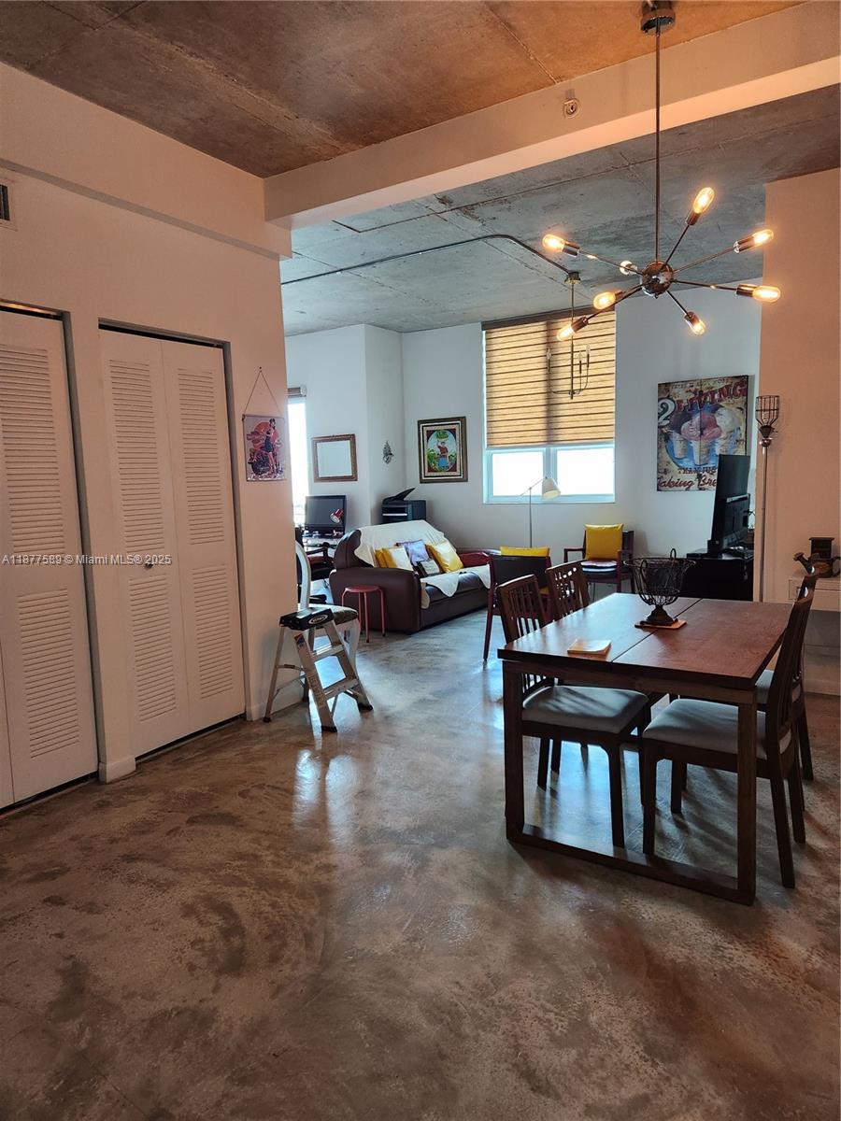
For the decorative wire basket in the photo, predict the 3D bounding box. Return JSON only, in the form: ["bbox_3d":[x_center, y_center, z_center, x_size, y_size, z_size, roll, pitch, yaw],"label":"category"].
[{"bbox_3d":[1.016,0.116,3.168,0.275,0.285,0.275,2,8,32],"label":"decorative wire basket"}]

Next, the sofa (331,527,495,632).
[{"bbox_3d":[0.004,0.086,7.649,1.010,0.905,1.880,2,8,32],"label":"sofa"}]

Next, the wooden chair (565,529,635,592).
[{"bbox_3d":[1.746,0.134,7.220,0.550,0.810,0.570,2,8,32],"label":"wooden chair"}]

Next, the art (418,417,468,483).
[{"bbox_3d":[0.267,-1.326,9.022,0.684,0.759,0.030,2,8,33],"label":"art"}]

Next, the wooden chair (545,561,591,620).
[{"bbox_3d":[0.926,0.503,3.492,0.510,0.950,0.430,2,8,32],"label":"wooden chair"}]

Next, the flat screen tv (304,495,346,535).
[{"bbox_3d":[-1.108,-0.520,8.648,0.600,0.450,0.160,2,8,32],"label":"flat screen tv"}]

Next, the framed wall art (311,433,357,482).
[{"bbox_3d":[-1.028,-1.192,8.782,0.650,0.525,0.035,2,8,32],"label":"framed wall art"}]

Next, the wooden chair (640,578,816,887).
[{"bbox_3d":[1.122,0.580,2.703,0.510,0.950,0.450,2,8,32],"label":"wooden chair"}]

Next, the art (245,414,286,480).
[{"bbox_3d":[-0.906,-0.650,4.349,0.012,0.375,0.330,2,8,32],"label":"art"}]

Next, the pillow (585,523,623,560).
[{"bbox_3d":[1.799,-0.183,7.301,0.365,0.360,0.125,2,-6,32],"label":"pillow"}]

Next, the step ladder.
[{"bbox_3d":[-0.596,0.614,4.388,0.490,0.610,0.440,1,7,25],"label":"step ladder"}]

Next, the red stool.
[{"bbox_3d":[-0.495,0.451,6.542,0.330,0.460,0.330,-2,6,0],"label":"red stool"}]

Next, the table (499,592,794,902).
[{"bbox_3d":[1.046,0.636,3.163,0.870,0.740,1.400,2,8,32],"label":"table"}]

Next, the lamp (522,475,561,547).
[{"bbox_3d":[1.222,-0.213,7.901,0.450,1.350,0.270,3,8,35],"label":"lamp"}]

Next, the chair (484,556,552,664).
[{"bbox_3d":[0.881,0.340,5.663,0.560,0.775,0.570,3,8,39],"label":"chair"}]

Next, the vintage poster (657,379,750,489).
[{"bbox_3d":[2.789,-1.240,7.391,0.854,1.092,0.035,2,8,33],"label":"vintage poster"}]

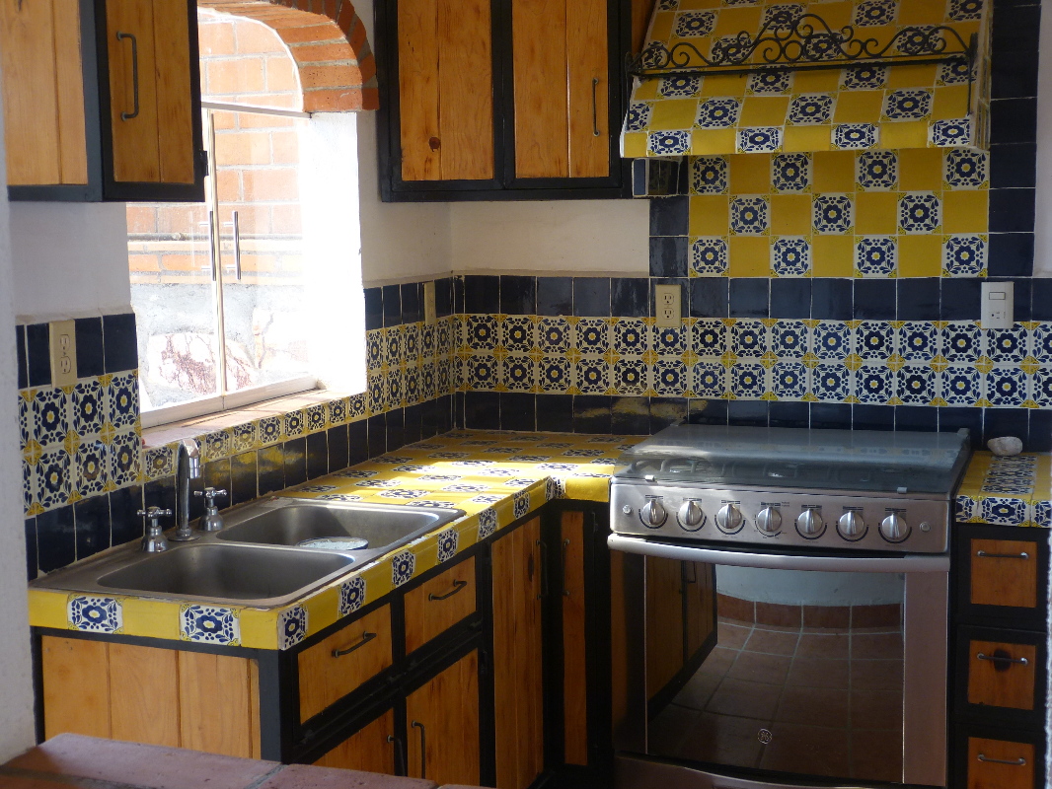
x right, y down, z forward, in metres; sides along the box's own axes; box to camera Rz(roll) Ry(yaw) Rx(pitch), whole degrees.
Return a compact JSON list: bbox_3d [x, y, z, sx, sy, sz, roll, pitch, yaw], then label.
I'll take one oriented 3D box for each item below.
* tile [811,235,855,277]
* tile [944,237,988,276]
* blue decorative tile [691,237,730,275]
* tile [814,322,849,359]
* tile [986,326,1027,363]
[{"bbox_3d":[0.780,-0.348,3.851,0.105,0.105,0.008,2,7,21],"label":"tile"},{"bbox_3d":[1.098,-0.346,3.797,0.106,0.106,0.010,2,7,20],"label":"tile"},{"bbox_3d":[0.490,-0.367,4.040,0.106,0.106,0.010,2,6,21],"label":"blue decorative tile"},{"bbox_3d":[0.781,-0.136,3.876,0.105,0.105,0.008,2,7,21],"label":"tile"},{"bbox_3d":[1.199,-0.128,3.786,0.104,0.104,0.010,2,7,20],"label":"tile"}]

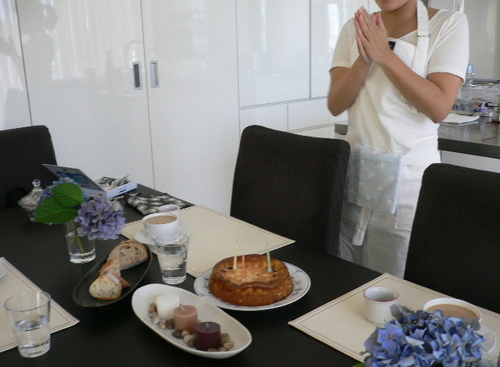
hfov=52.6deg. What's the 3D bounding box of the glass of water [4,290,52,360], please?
[{"bbox_3d":[-0.390,0.254,0.903,0.076,0.096,0.076,-1,15,0],"label":"glass of water"}]

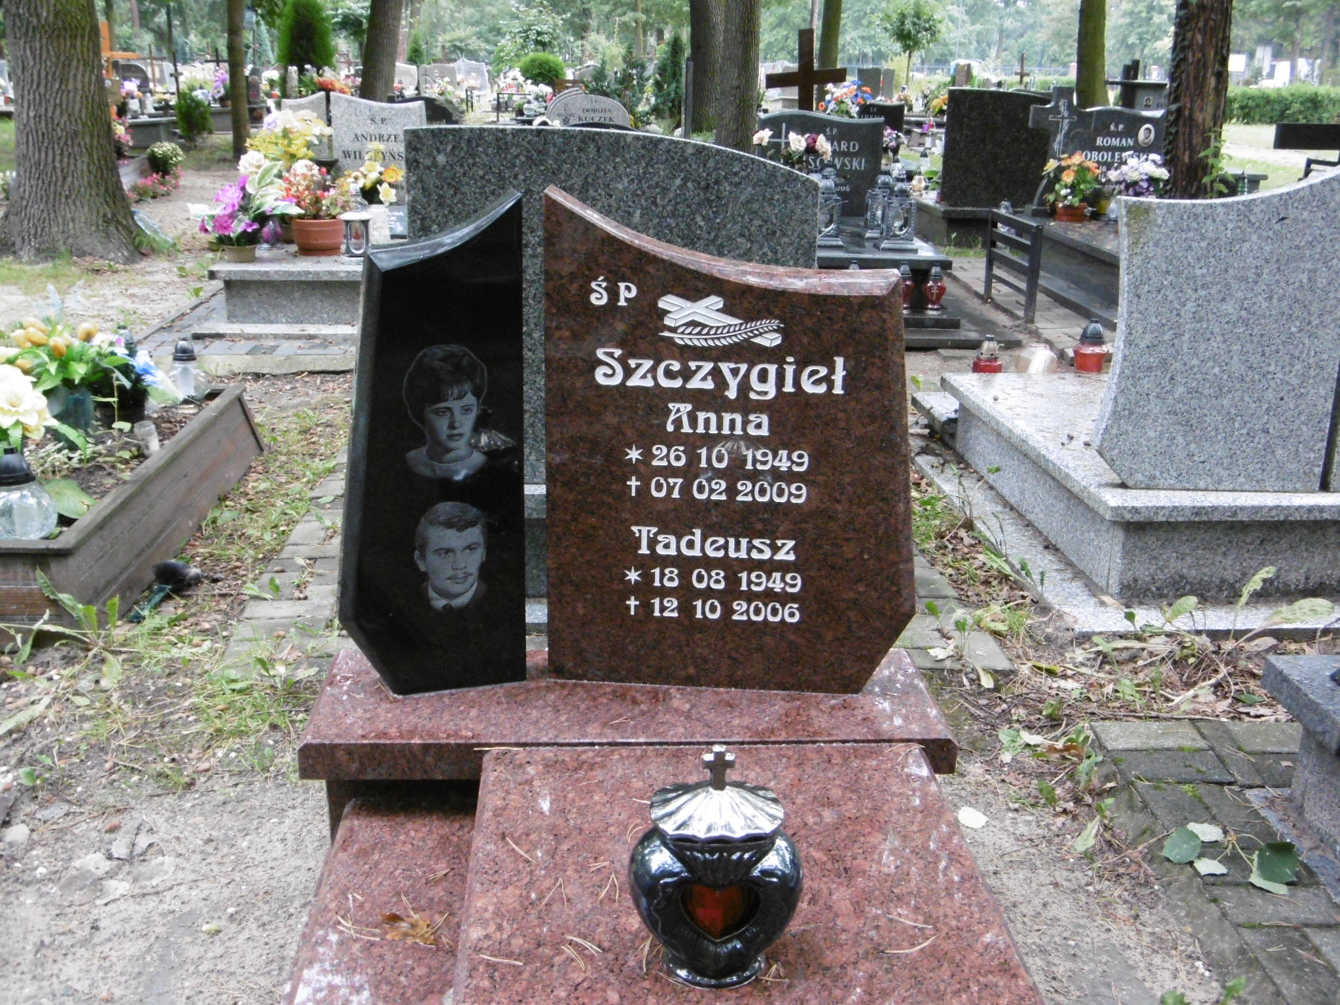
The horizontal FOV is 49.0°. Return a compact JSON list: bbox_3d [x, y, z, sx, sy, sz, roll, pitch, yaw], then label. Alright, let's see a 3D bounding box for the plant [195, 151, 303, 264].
[{"bbox_3d":[-1.972,-1.381,6.900,0.470,0.492,0.420,0,17,-4],"label":"plant"}]

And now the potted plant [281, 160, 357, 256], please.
[{"bbox_3d":[-1.622,-1.363,6.805,0.325,0.425,0.320,0,17,-4],"label":"potted plant"}]

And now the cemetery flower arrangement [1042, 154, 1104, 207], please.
[{"bbox_3d":[2.552,-2.024,9.326,0.362,0.368,0.330,0,17,-2],"label":"cemetery flower arrangement"}]

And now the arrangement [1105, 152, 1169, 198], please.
[{"bbox_3d":[2.987,-2.076,9.412,0.372,0.332,0.330,0,17,-2],"label":"arrangement"}]

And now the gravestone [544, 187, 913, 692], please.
[{"bbox_3d":[0.100,-0.085,2.225,0.567,0.753,0.090,2,17,3],"label":"gravestone"}]

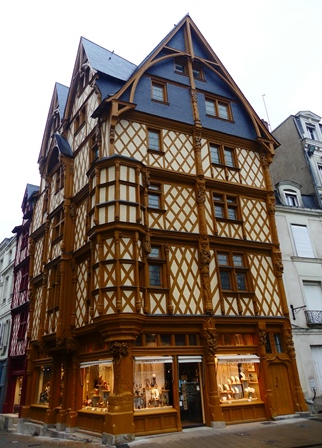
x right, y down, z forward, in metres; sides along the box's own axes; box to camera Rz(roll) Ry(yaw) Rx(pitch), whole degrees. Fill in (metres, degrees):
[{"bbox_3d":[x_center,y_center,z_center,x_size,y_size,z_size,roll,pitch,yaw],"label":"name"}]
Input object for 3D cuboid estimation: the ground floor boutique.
[{"bbox_3d":[-0.532,6.822,14.766,9.950,3.650,8.420,7,-27,-21],"label":"ground floor boutique"}]

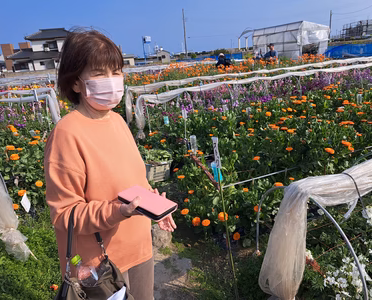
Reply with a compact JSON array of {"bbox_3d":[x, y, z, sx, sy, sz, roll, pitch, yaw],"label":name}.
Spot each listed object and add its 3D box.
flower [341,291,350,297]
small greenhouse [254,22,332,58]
[{"bbox_3d":[0.703,0.633,1.220,0.045,0.020,0.045,27,-2,37],"label":"flower"},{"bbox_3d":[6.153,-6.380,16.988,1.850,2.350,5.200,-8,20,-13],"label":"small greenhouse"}]

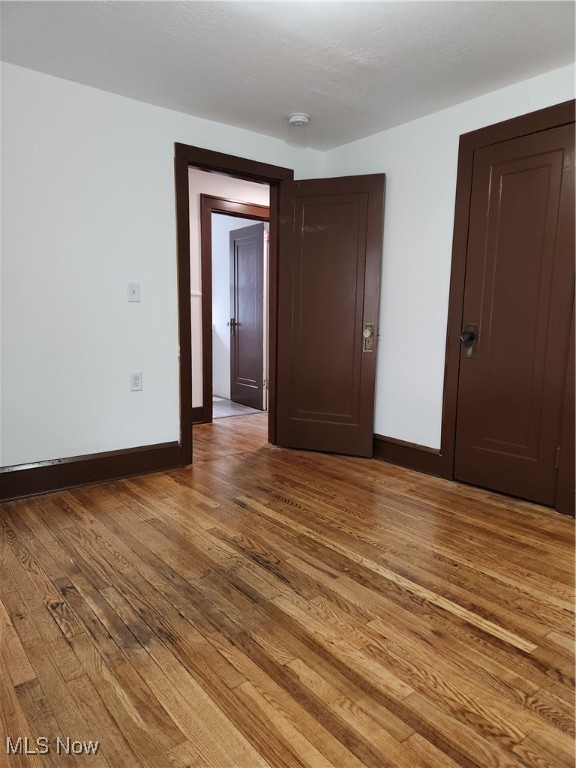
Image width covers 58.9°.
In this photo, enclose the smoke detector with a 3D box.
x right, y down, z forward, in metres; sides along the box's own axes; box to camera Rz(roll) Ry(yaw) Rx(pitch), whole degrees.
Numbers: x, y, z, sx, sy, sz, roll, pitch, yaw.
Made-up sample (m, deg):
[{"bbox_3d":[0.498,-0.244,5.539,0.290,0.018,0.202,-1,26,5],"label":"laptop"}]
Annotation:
[{"bbox_3d":[0.077,-1.707,3.314,0.142,0.044,0.142,1,8,0],"label":"smoke detector"}]

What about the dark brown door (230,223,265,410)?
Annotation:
[{"bbox_3d":[-0.448,-0.732,5.745,0.042,1.980,0.770,-4,9,-33],"label":"dark brown door"}]

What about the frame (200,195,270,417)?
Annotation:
[{"bbox_3d":[-0.448,-0.708,5.093,0.975,2.120,0.100,-6,10,-38],"label":"frame"}]

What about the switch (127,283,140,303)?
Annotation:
[{"bbox_3d":[-0.972,-0.573,3.212,0.074,0.116,0.014,-6,10,-38],"label":"switch"}]

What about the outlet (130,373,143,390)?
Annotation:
[{"bbox_3d":[-0.981,-0.014,3.289,0.074,0.116,0.012,-6,10,-38],"label":"outlet"}]

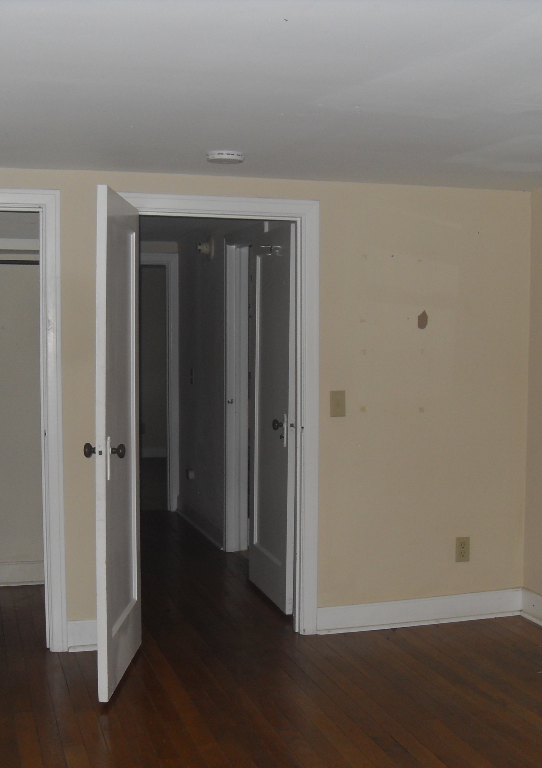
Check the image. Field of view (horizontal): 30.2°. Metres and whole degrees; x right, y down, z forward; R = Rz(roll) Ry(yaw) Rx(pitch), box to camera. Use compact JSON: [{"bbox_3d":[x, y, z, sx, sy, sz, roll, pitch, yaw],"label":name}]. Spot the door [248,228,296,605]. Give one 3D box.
[{"bbox_3d":[-0.002,0.169,5.122,0.036,1.866,0.722,-1,3,-16],"label":"door"}]

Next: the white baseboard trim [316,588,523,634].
[{"bbox_3d":[0.718,1.063,4.683,1.043,0.132,0.025,-1,3,-16],"label":"white baseboard trim"}]

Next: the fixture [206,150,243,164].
[{"bbox_3d":[-0.172,-0.855,3.831,0.143,0.040,0.143,-1,3,-16],"label":"fixture"}]

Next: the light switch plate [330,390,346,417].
[{"bbox_3d":[0.303,0.090,4.515,0.071,0.117,0.009,-1,3,-16],"label":"light switch plate"}]

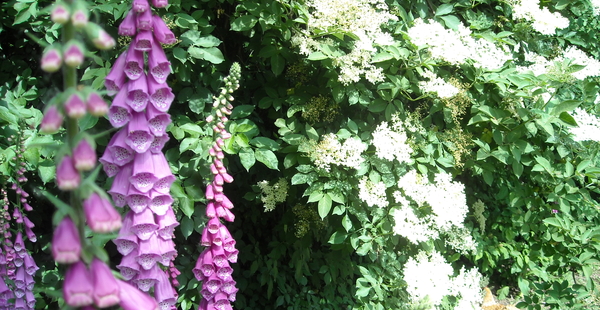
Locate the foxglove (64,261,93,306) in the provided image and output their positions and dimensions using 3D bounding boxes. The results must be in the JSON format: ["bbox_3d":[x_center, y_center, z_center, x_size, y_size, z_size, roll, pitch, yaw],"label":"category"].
[{"bbox_3d":[-0.162,0.094,0.445,0.022,0.034,0.026,-2,7,-17],"label":"foxglove"}]

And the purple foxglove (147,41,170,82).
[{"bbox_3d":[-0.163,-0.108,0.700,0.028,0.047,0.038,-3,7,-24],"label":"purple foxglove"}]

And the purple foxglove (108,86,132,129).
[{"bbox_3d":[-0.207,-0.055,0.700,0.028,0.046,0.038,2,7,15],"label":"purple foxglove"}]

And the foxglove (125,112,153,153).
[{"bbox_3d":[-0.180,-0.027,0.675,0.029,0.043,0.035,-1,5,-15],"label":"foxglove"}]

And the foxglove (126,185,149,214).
[{"bbox_3d":[-0.183,0.047,0.685,0.026,0.040,0.034,0,5,-3],"label":"foxglove"}]

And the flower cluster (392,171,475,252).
[{"bbox_3d":[0.385,0.163,1.750,0.235,0.230,0.110,1,7,9],"label":"flower cluster"}]

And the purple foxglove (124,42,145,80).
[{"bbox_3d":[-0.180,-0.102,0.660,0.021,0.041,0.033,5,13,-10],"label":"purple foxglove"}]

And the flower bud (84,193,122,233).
[{"bbox_3d":[-0.136,0.039,0.420,0.021,0.028,0.019,-4,-18,-40],"label":"flower bud"}]

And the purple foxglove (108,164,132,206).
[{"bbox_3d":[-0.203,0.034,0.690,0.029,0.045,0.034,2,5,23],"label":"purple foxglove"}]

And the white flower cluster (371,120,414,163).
[{"bbox_3d":[0.211,-0.031,1.400,0.097,0.095,0.060,2,4,6],"label":"white flower cluster"}]

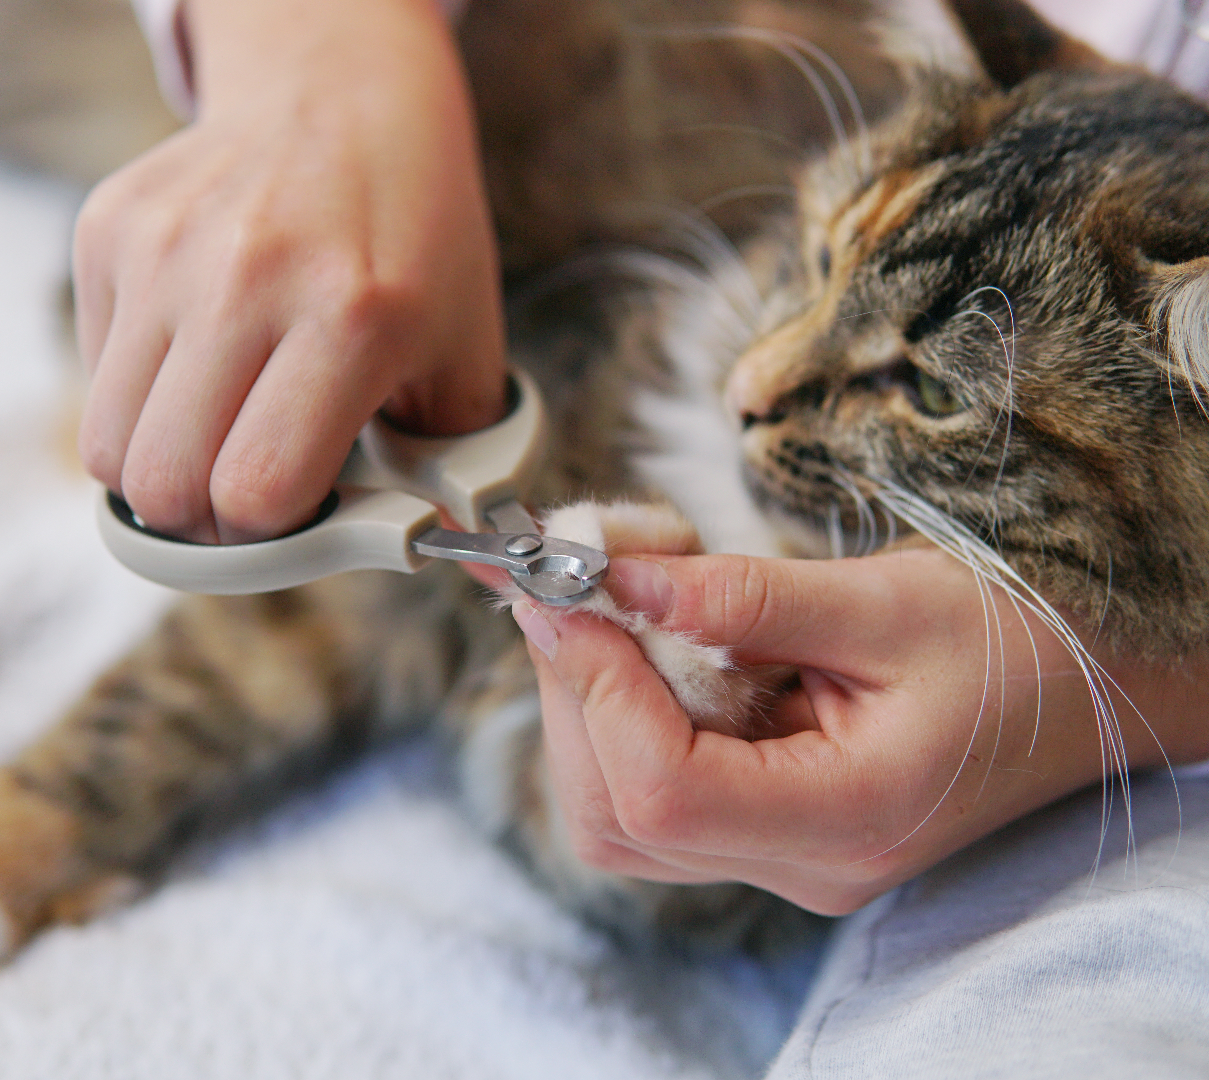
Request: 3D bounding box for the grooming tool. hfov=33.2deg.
[{"bbox_3d":[-0.044,-0.005,0.420,0.098,0.018,0.090,25,39,34],"label":"grooming tool"}]

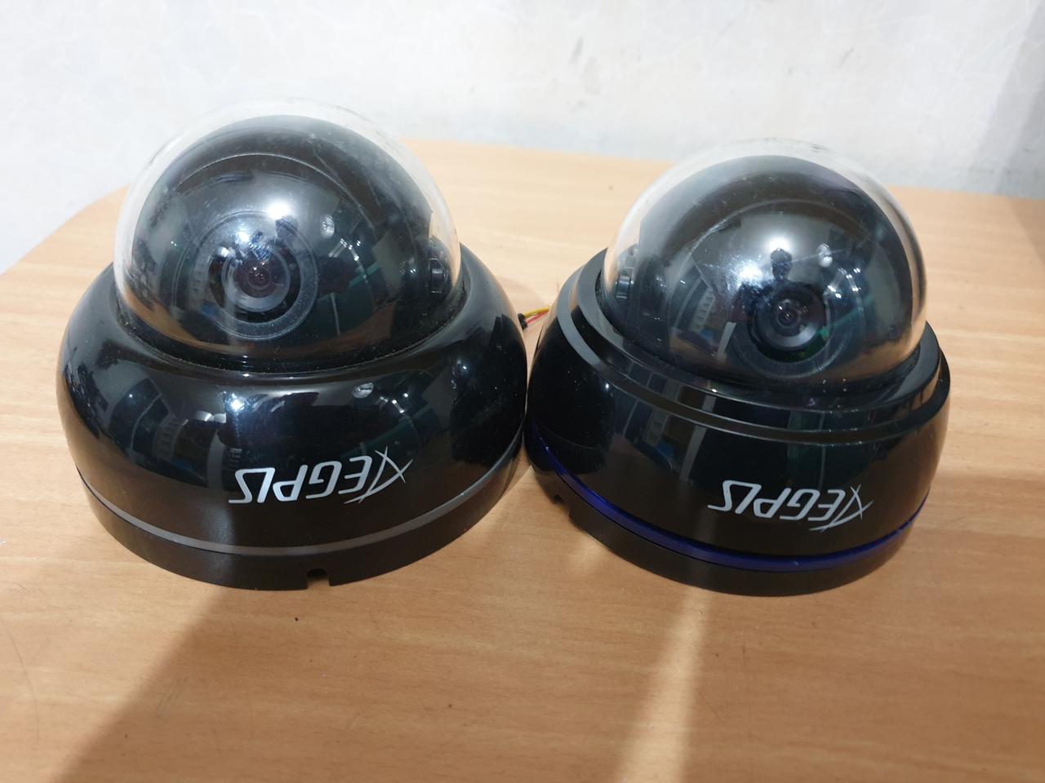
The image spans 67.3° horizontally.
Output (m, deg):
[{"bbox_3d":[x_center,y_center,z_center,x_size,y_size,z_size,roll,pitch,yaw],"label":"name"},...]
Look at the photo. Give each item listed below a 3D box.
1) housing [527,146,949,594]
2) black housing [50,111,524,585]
[{"bbox_3d":[0.058,-0.020,0.200,0.112,0.085,0.112,5,37,0],"label":"housing"},{"bbox_3d":[-0.054,-0.026,0.193,0.117,0.087,0.117,0,38,-7],"label":"black housing"}]

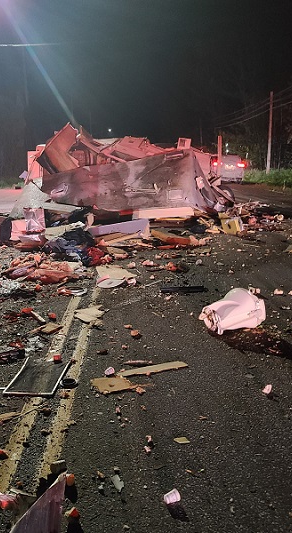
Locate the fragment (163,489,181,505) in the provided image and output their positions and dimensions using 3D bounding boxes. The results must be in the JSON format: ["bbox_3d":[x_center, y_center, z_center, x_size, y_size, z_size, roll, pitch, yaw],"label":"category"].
[{"bbox_3d":[0.124,1.121,1.981,0.075,0.055,0.060,-1,15,0],"label":"fragment"}]

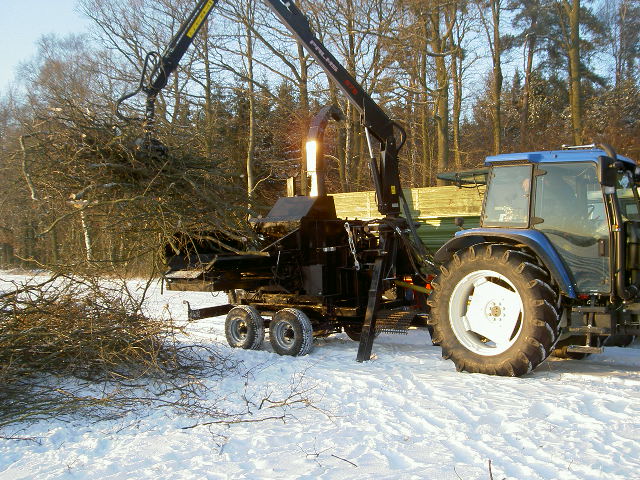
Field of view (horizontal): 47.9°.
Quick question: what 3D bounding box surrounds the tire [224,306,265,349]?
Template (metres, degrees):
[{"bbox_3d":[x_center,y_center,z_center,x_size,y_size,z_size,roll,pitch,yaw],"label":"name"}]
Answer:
[{"bbox_3d":[-1.171,1.369,11.226,0.710,0.710,0.260,0,-1,42],"label":"tire"}]

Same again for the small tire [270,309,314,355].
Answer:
[{"bbox_3d":[-0.420,1.364,10.550,0.710,0.710,0.260,0,-1,42],"label":"small tire"}]

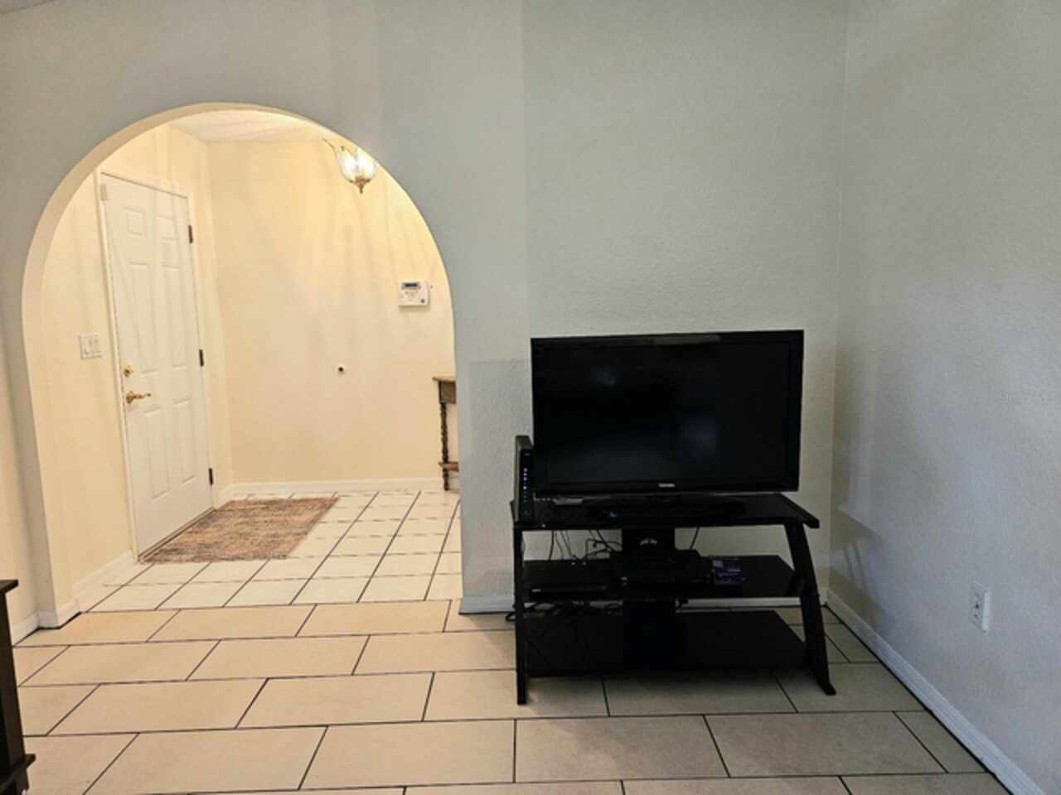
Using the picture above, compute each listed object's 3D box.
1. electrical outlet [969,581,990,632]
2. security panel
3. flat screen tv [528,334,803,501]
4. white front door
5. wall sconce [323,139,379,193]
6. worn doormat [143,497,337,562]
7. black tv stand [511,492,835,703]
[{"bbox_3d":[1.285,0.602,2.027,0.017,0.116,0.074,-1,8,0],"label":"electrical outlet"},{"bbox_3d":[-0.812,-0.726,4.872,0.196,0.160,0.035,-1,8,0],"label":"security panel"},{"bbox_3d":[0.502,0.062,2.627,0.985,0.599,0.089,-1,8,0],"label":"flat screen tv"},{"bbox_3d":[-2.172,-0.200,4.184,0.044,2.025,0.926,-1,8,0],"label":"white front door"},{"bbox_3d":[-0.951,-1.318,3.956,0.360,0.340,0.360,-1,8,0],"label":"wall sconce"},{"bbox_3d":[-1.712,0.787,4.371,0.767,0.013,1.163,-1,8,0],"label":"worn doormat"},{"bbox_3d":[0.480,0.708,2.605,1.085,0.551,0.549,-1,8,0],"label":"black tv stand"}]

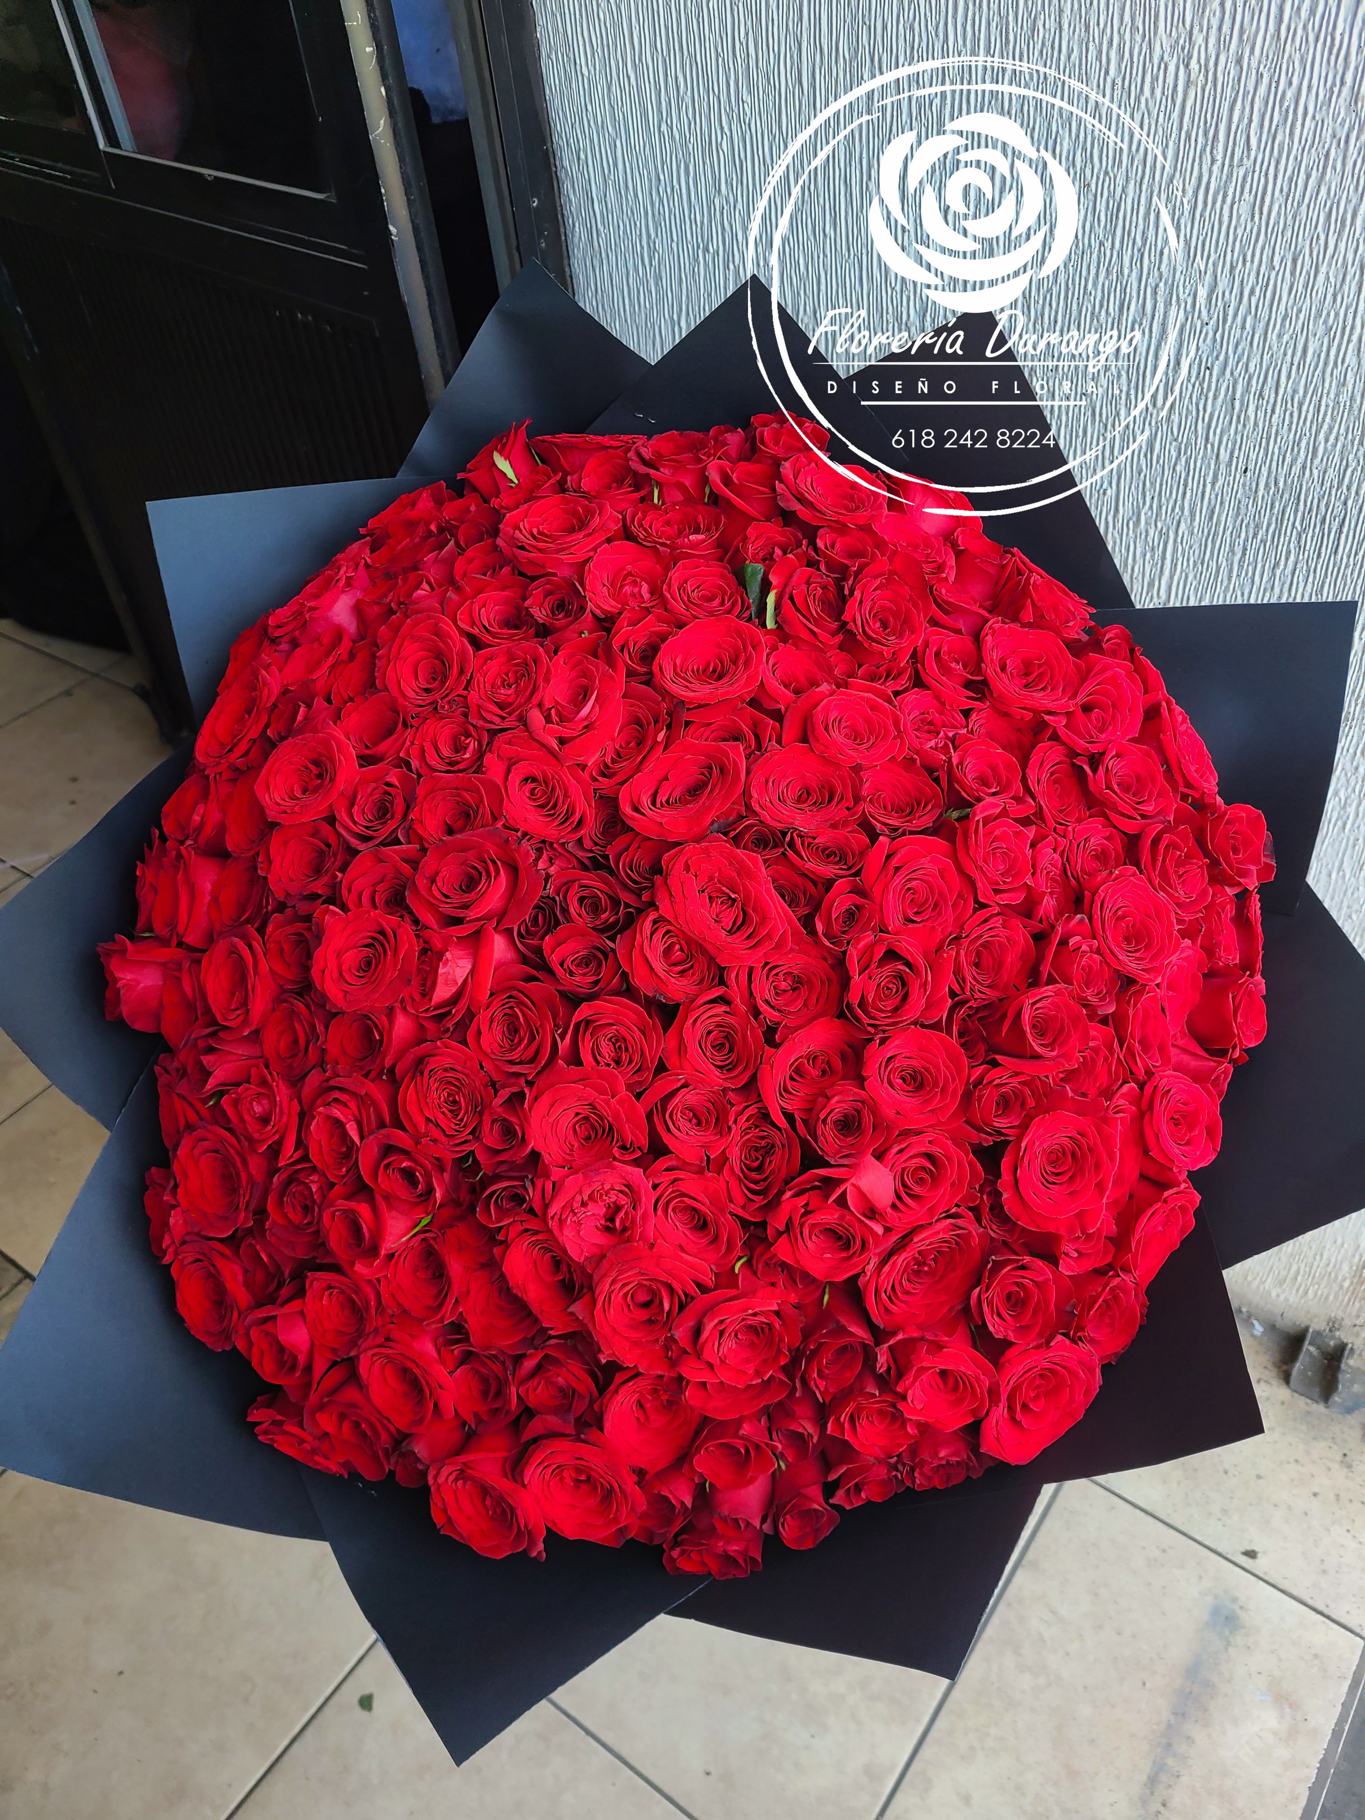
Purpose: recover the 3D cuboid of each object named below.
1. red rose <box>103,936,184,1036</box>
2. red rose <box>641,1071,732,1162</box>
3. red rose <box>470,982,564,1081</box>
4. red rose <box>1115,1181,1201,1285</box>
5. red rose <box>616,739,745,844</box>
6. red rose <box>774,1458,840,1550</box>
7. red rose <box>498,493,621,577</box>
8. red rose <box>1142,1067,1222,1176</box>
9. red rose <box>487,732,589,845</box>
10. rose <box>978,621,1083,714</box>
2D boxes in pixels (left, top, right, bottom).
[{"bbox_3d":[-0.379,0.053,0.960,0.059,0.066,0.066,15,45,9],"label":"red rose"},{"bbox_3d":[0.002,0.110,0.721,0.048,0.038,0.048,0,82,1],"label":"red rose"},{"bbox_3d":[-0.100,0.072,0.812,0.059,0.044,0.059,0,81,7],"label":"red rose"},{"bbox_3d":[0.267,0.185,0.779,0.062,0.062,0.046,0,6,-23],"label":"red rose"},{"bbox_3d":[0.003,-0.064,0.860,0.077,0.060,0.077,0,61,11],"label":"red rose"},{"bbox_3d":[0.076,0.370,0.860,0.044,0.044,0.047,-10,21,-3],"label":"red rose"},{"bbox_3d":[-0.078,-0.238,0.880,0.069,0.045,0.069,0,60,-1],"label":"red rose"},{"bbox_3d":[0.321,0.139,0.890,0.060,0.060,0.045,-33,6,-26],"label":"red rose"},{"bbox_3d":[-0.091,-0.076,0.855,0.068,0.050,0.068,-1,67,7],"label":"red rose"},{"bbox_3d":[0.242,-0.169,0.951,0.070,0.051,0.070,40,53,2],"label":"rose"}]

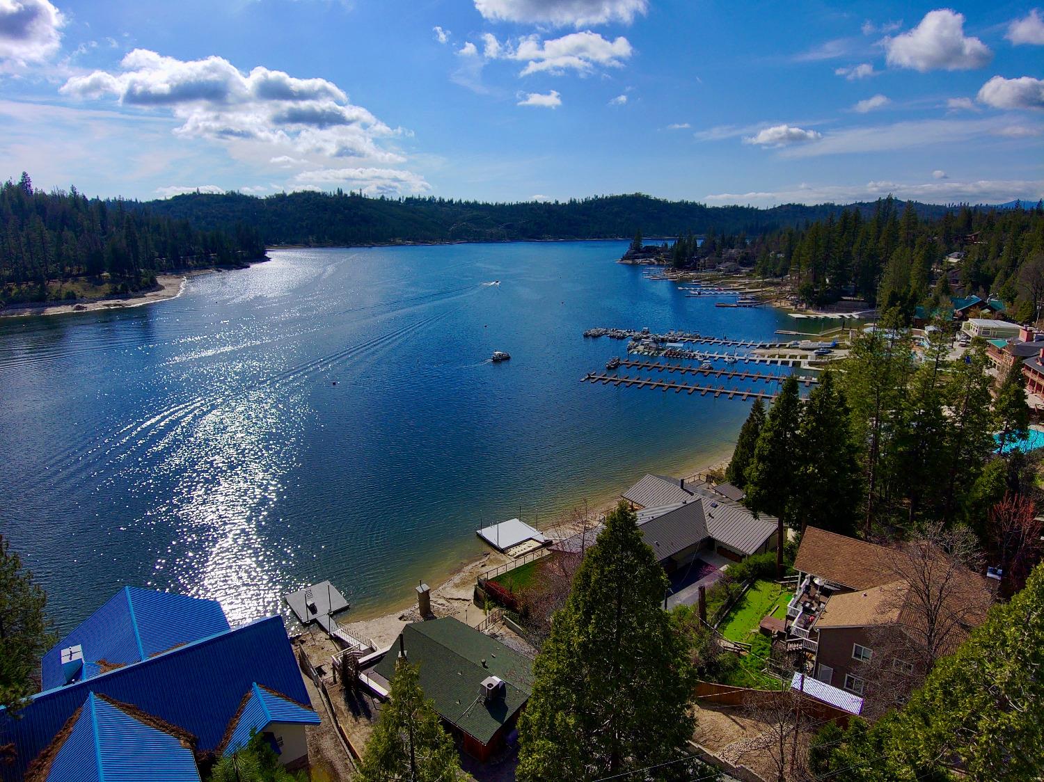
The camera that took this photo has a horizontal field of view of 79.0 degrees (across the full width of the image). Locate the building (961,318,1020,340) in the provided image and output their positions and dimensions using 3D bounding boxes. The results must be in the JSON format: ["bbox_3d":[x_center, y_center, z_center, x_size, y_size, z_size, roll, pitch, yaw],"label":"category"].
[{"bbox_3d":[134.990,-17.552,182.110,11.300,6.700,11.300,4,15,17],"label":"building"}]

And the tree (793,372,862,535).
[{"bbox_3d":[29.971,7.892,62.661,7.600,20.160,7.600,-1,15,0],"label":"tree"}]

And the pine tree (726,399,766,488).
[{"bbox_3d":[32.107,7.901,87.973,6.200,14.270,6.200,-1,15,0],"label":"pine tree"}]

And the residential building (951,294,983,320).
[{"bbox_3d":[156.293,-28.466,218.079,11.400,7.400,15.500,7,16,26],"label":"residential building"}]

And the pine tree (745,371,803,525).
[{"bbox_3d":[25.114,8.652,61.766,6.000,20.880,6.000,-1,15,0],"label":"pine tree"}]

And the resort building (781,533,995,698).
[{"bbox_3d":[30.054,17.789,52.201,15.000,7.500,18.300,9,18,34],"label":"resort building"}]

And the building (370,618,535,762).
[{"bbox_3d":[-4.510,23.231,50.764,13.300,4.700,9.000,11,19,38],"label":"building"}]

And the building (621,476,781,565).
[{"bbox_3d":[17.435,15.310,72.287,18.400,5.700,19.200,-12,18,-37],"label":"building"}]

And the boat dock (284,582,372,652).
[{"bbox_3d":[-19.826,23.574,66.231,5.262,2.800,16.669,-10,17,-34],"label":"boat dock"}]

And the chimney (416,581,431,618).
[{"bbox_3d":[-9.869,21.178,64.486,1.150,4.090,1.150,11,19,38],"label":"chimney"}]

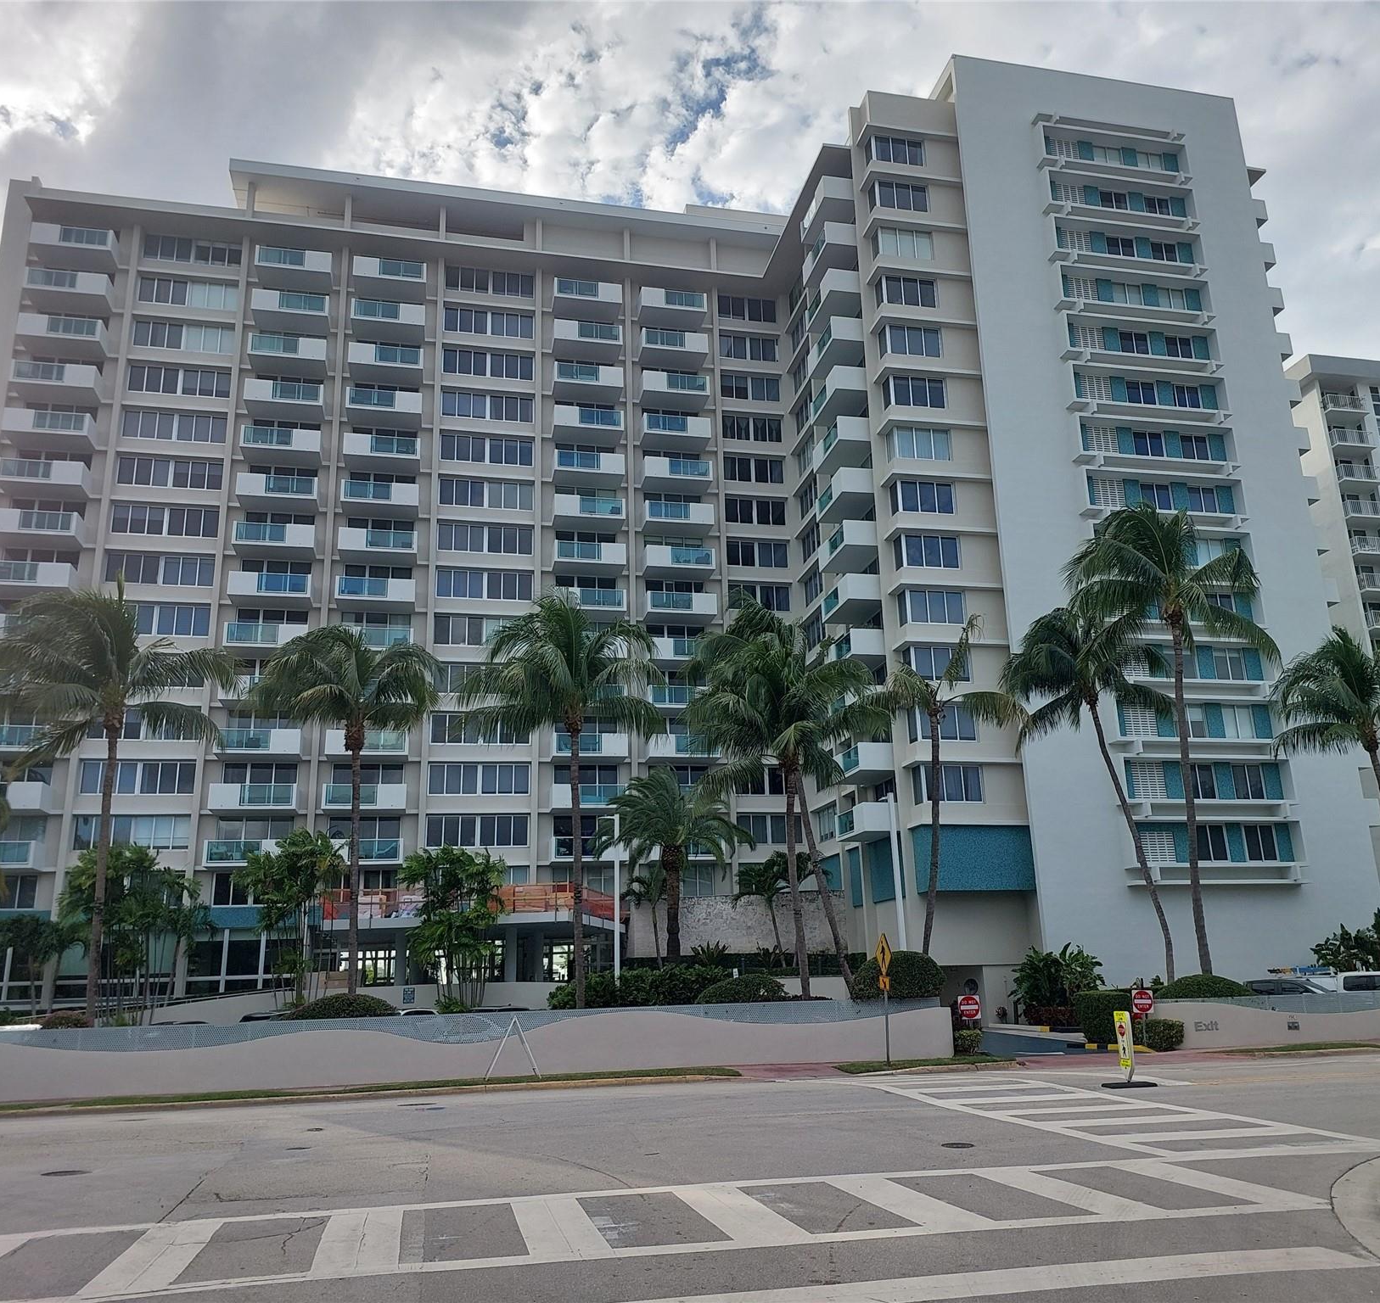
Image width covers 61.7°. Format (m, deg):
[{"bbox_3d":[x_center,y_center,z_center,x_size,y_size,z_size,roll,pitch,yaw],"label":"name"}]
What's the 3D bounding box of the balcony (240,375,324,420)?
[{"bbox_3d":[-21.495,-13.399,61.490,3.943,1.220,1.614,2,-16,-13],"label":"balcony"}]

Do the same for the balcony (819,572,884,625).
[{"bbox_3d":[7.980,-2.509,56.277,1.850,1.217,3.944,2,-16,-13],"label":"balcony"}]

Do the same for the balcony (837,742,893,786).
[{"bbox_3d":[8.012,5.223,53.475,1.607,1.223,3.746,2,-16,-13],"label":"balcony"}]

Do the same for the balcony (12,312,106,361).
[{"bbox_3d":[-32.357,-16.363,59.748,3.841,1.220,1.614,2,-16,-13],"label":"balcony"}]

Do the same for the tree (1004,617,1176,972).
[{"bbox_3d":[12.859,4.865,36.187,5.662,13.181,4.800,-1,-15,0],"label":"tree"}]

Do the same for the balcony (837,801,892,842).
[{"bbox_3d":[7.910,7.679,51.595,1.541,1.220,3.880,2,-16,-11],"label":"balcony"}]

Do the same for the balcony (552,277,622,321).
[{"bbox_3d":[-5.984,-20.683,67.756,3.950,1.210,1.635,2,-15,-13],"label":"balcony"}]

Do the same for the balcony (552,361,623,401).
[{"bbox_3d":[-5.857,-15.508,66.365,3.950,1.210,1.635,2,-15,-13],"label":"balcony"}]

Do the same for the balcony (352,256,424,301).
[{"bbox_3d":[-17.071,-21.375,66.133,4.003,1.220,1.628,2,-16,-13],"label":"balcony"}]

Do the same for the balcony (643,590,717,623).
[{"bbox_3d":[-0.560,-2.413,63.320,3.914,1.220,1.614,2,-16,-13],"label":"balcony"}]

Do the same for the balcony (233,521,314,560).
[{"bbox_3d":[-21.630,-5.825,60.404,4.003,1.200,1.580,2,-16,-13],"label":"balcony"}]

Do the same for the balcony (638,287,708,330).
[{"bbox_3d":[-1.111,-20.706,69.388,4.033,1.242,1.580,2,-16,-13],"label":"balcony"}]

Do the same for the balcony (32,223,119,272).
[{"bbox_3d":[-32.542,-21.498,61.185,3.841,1.220,1.614,2,-16,-13],"label":"balcony"}]

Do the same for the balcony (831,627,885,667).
[{"bbox_3d":[7.649,0.120,53.751,1.541,1.220,3.880,2,-16,-11],"label":"balcony"}]

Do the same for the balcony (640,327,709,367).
[{"bbox_3d":[-0.974,-17.772,67.632,3.914,1.220,1.614,2,-16,-13],"label":"balcony"}]

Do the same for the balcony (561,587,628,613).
[{"bbox_3d":[-5.625,-2.662,63.825,3.980,1.217,1.850,2,-16,-13],"label":"balcony"}]

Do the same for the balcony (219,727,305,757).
[{"bbox_3d":[-21.524,4.673,57.967,3.995,1.217,1.850,2,-16,-13],"label":"balcony"}]

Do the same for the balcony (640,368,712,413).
[{"bbox_3d":[-0.918,-15.324,67.499,3.951,1.210,1.635,2,-15,-13],"label":"balcony"}]

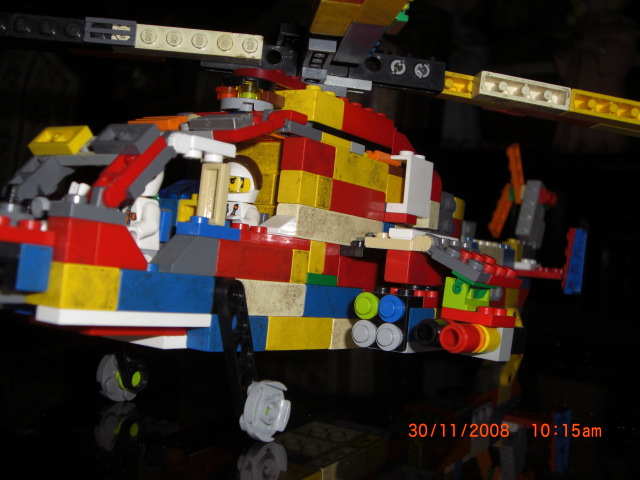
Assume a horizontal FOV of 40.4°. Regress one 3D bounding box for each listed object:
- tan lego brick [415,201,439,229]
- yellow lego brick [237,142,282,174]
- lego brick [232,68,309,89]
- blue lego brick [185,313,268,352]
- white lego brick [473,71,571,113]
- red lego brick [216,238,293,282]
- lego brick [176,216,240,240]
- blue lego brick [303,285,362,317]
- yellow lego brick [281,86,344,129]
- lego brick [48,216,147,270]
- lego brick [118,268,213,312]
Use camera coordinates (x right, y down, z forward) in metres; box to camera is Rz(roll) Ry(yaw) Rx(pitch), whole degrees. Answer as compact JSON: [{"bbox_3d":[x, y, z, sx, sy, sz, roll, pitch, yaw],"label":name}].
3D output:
[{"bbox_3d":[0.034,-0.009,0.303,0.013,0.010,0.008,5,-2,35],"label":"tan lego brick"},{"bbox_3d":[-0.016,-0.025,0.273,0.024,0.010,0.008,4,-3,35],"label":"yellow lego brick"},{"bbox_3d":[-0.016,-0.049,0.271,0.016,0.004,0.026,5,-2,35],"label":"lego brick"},{"bbox_3d":[-0.024,0.024,0.235,0.008,0.010,0.024,4,-3,35],"label":"blue lego brick"},{"bbox_3d":[0.068,-0.049,0.297,0.032,0.008,0.011,9,-7,-9],"label":"white lego brick"},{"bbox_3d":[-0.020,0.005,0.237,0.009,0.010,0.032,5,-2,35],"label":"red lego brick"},{"bbox_3d":[-0.029,-0.003,0.226,0.008,0.005,0.016,4,-3,35],"label":"lego brick"},{"bbox_3d":[-0.001,0.018,0.271,0.013,0.010,0.032,5,-2,35],"label":"blue lego brick"},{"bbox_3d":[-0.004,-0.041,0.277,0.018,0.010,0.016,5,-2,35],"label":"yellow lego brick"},{"bbox_3d":[-0.050,0.001,0.196,0.008,0.010,0.024,4,-3,35],"label":"lego brick"},{"bbox_3d":[-0.042,0.012,0.212,0.014,0.010,0.032,5,-2,35],"label":"lego brick"}]

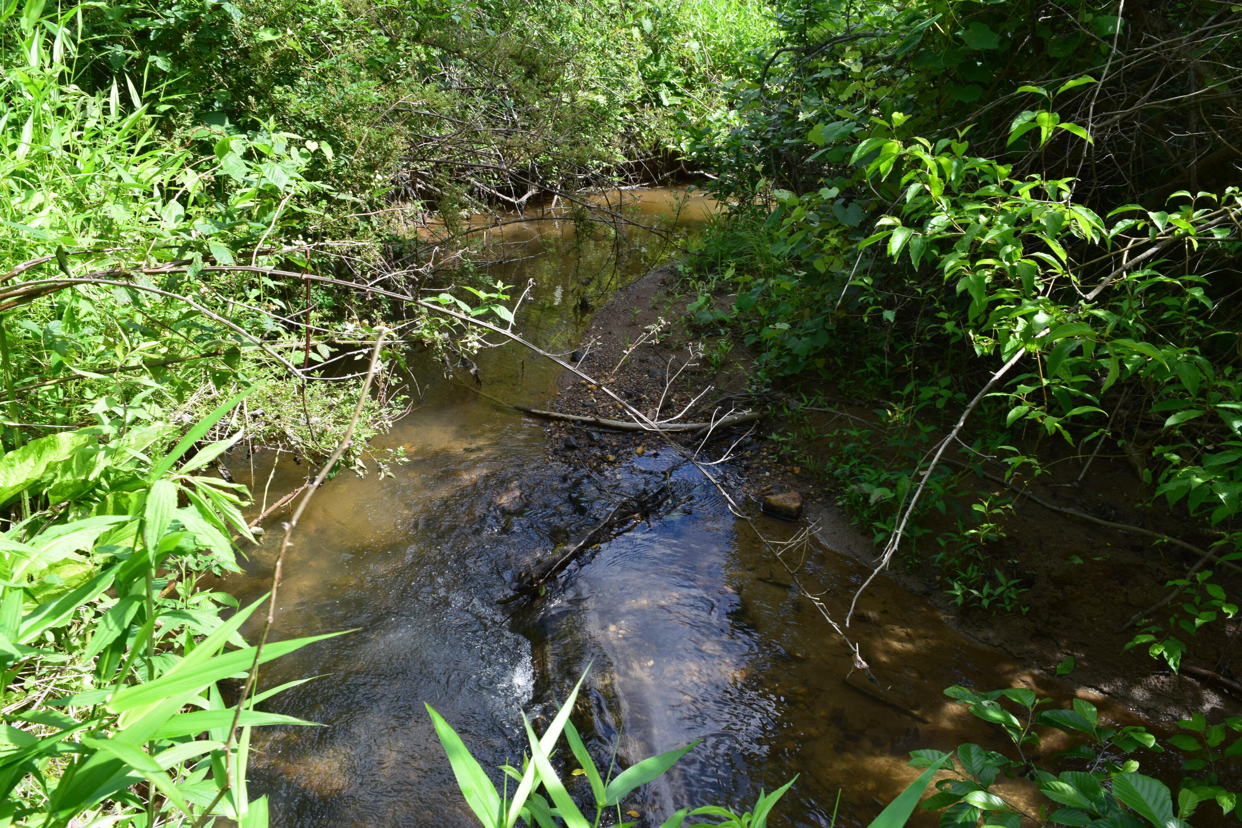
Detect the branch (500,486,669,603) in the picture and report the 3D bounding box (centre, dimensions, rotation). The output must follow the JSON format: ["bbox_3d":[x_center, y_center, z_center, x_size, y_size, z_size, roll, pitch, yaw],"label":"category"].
[{"bbox_3d":[-0.114,0.517,3.845,0.170,0.120,0.900,21,33,37],"label":"branch"}]

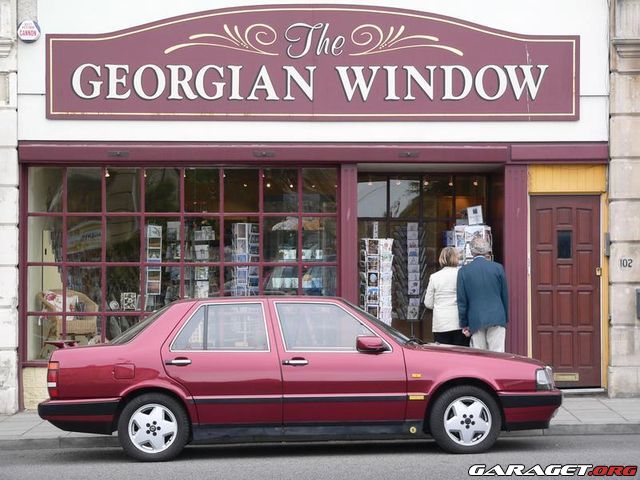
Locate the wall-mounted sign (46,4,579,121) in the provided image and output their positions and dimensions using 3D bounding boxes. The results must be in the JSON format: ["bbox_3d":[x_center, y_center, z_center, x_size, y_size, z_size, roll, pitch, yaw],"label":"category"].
[{"bbox_3d":[-0.074,-1.878,19.950,5.639,1.227,0.060,0,-1,0],"label":"wall-mounted sign"}]

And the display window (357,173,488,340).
[{"bbox_3d":[1.174,0.205,21.500,1.516,1.950,0.100,0,-1,0],"label":"display window"}]

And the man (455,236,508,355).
[{"bbox_3d":[1.672,0.849,19.400,0.560,1.750,0.420,0,-1,0],"label":"man"}]

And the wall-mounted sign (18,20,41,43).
[{"bbox_3d":[-3.073,-2.206,19.950,0.233,0.233,0.080,0,-1,0],"label":"wall-mounted sign"}]

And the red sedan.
[{"bbox_3d":[-0.191,1.162,16.759,4.590,1.380,1.770,-1,-1,0],"label":"red sedan"}]

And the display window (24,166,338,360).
[{"bbox_3d":[-1.476,0.250,20.100,3.347,2.068,0.120,0,-1,0],"label":"display window"}]

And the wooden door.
[{"bbox_3d":[2.630,0.557,20.200,0.761,2.062,0.060,0,-1,0],"label":"wooden door"}]

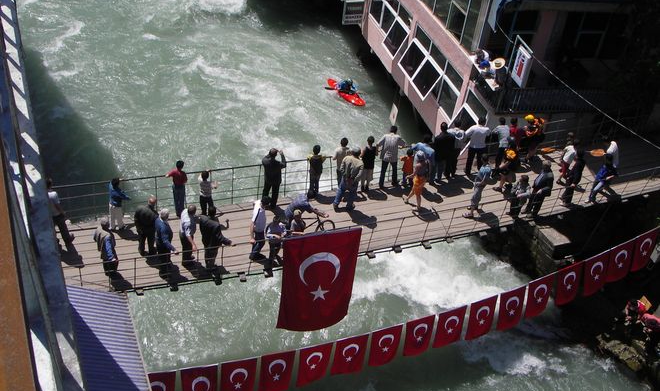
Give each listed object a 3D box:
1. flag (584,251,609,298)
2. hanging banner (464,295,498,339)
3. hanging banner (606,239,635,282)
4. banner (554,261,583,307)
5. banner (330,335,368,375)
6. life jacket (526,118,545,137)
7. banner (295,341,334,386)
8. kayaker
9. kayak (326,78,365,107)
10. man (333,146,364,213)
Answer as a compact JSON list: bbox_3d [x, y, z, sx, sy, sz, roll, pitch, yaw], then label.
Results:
[{"bbox_3d":[6.222,1.854,17.095,0.710,1.040,0.120,-11,29,-24],"label":"flag"},{"bbox_3d":[3.360,2.725,16.131,0.710,1.040,0.120,-11,34,-24],"label":"hanging banner"},{"bbox_3d":[6.714,1.605,16.864,0.700,1.040,0.100,-12,30,-25],"label":"hanging banner"},{"bbox_3d":[5.342,2.055,16.339,0.700,1.040,0.100,-12,30,-25],"label":"banner"},{"bbox_3d":[0.407,3.289,14.854,0.710,1.040,0.120,-11,39,-24],"label":"banner"},{"bbox_3d":[5.474,-1.804,19.300,0.340,0.500,0.450,16,37,11],"label":"life jacket"},{"bbox_3d":[-0.309,3.380,14.489,0.710,1.040,0.120,-11,39,-24],"label":"banner"},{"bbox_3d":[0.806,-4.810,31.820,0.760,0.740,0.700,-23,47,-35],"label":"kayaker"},{"bbox_3d":[0.680,-4.182,29.500,0.680,0.420,2.380,-20,45,-32],"label":"kayak"},{"bbox_3d":[0.439,-0.382,16.750,0.580,1.760,0.600,30,42,27],"label":"man"}]

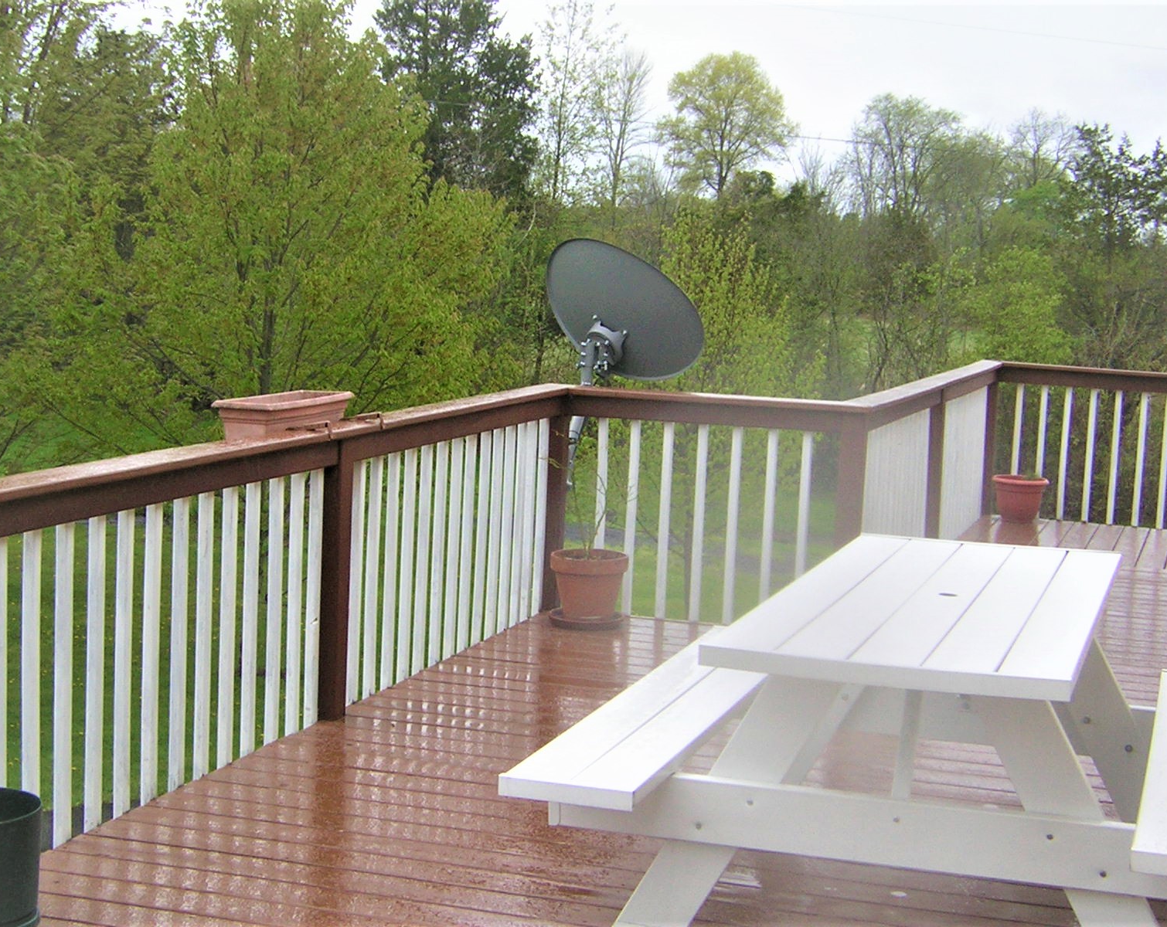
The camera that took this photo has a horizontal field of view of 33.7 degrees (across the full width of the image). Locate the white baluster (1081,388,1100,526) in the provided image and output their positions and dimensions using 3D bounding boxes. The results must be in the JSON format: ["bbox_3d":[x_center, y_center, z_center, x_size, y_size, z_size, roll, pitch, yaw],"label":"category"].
[{"bbox_3d":[3.030,-0.044,11.538,0.034,0.860,0.034,4,7,18],"label":"white baluster"}]

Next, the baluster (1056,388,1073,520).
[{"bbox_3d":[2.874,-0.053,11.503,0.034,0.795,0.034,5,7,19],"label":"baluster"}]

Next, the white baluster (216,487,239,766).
[{"bbox_3d":[-1.044,0.477,5.663,0.035,0.823,0.035,5,8,19],"label":"white baluster"}]

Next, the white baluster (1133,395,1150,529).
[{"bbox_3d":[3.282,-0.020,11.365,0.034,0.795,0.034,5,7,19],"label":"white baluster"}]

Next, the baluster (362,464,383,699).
[{"bbox_3d":[-0.716,0.381,6.554,0.035,0.823,0.035,5,7,19],"label":"baluster"}]

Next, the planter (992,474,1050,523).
[{"bbox_3d":[2.594,0.202,11.433,0.340,0.280,0.340,5,7,19],"label":"planter"}]

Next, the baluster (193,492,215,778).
[{"bbox_3d":[-1.064,0.475,5.426,0.034,0.815,0.034,5,7,19],"label":"baluster"}]

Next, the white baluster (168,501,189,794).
[{"bbox_3d":[-1.135,0.505,5.410,0.035,0.823,0.035,5,8,19],"label":"white baluster"}]

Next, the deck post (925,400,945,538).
[{"bbox_3d":[1.752,0.075,9.717,0.089,0.893,0.089,4,7,18],"label":"deck post"}]

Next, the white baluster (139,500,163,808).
[{"bbox_3d":[-1.161,0.504,5.188,0.034,0.860,0.034,4,7,18],"label":"white baluster"}]

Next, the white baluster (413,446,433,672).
[{"bbox_3d":[-0.578,0.338,6.946,0.035,0.823,0.035,5,7,19],"label":"white baluster"}]

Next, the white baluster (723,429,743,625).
[{"bbox_3d":[0.613,0.260,7.893,0.034,0.815,0.034,5,7,19],"label":"white baluster"}]

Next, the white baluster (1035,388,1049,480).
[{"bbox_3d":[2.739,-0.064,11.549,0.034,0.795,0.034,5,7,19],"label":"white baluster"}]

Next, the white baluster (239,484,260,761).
[{"bbox_3d":[-0.987,0.453,5.704,0.034,0.860,0.034,4,7,18],"label":"white baluster"}]

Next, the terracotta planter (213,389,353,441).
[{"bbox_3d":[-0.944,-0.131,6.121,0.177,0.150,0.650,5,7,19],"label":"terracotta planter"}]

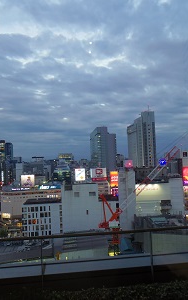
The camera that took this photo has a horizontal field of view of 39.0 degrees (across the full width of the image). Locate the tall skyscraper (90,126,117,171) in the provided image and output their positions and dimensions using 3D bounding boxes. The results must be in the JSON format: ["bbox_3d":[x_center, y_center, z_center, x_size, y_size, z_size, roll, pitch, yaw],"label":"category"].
[{"bbox_3d":[15.821,10.162,456.665,25.000,84.500,90.000,-2,-3,-7],"label":"tall skyscraper"}]

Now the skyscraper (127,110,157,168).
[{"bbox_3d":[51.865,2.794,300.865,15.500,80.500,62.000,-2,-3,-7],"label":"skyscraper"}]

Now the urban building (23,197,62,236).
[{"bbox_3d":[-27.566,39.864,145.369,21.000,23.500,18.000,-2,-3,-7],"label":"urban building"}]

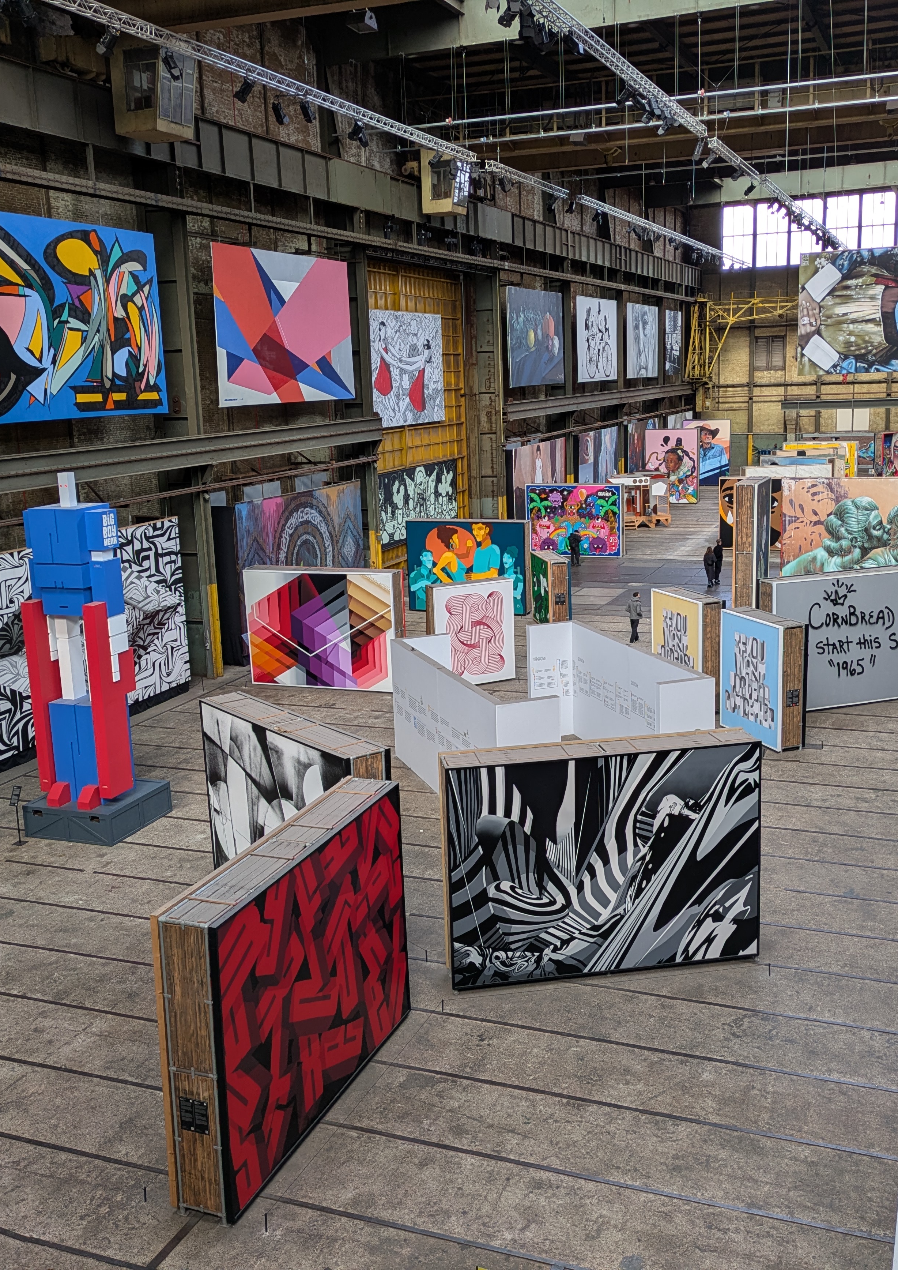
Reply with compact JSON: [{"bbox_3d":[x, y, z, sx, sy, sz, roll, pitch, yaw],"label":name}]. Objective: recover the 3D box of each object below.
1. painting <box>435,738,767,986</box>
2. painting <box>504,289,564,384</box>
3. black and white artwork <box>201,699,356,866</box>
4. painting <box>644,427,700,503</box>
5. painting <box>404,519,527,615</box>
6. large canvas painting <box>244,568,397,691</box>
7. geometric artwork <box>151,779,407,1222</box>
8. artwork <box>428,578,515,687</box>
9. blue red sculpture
[{"bbox_3d":[2.289,3.337,18.373,4.708,3.422,0.700,-4,12,-9],"label":"painting"},{"bbox_3d":[4.783,-16.035,66.155,0.120,4.980,9.000,3,13,23],"label":"painting"},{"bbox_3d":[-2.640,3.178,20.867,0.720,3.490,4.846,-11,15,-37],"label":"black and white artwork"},{"bbox_3d":[15.552,-11.666,84.713,3.480,5.083,0.450,3,13,23],"label":"painting"},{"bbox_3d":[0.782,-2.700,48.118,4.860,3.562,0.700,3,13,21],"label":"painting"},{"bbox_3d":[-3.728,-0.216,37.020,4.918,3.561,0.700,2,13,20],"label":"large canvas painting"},{"bbox_3d":[-1.828,4.161,15.055,0.750,3.446,4.683,3,13,21],"label":"geometric artwork"},{"bbox_3d":[0.676,-0.043,36.691,2.650,3.066,0.600,-8,13,-27],"label":"artwork"},{"bbox_3d":[-7.608,0.104,25.201,1.750,6.770,1.500,3,13,23],"label":"blue red sculpture"}]

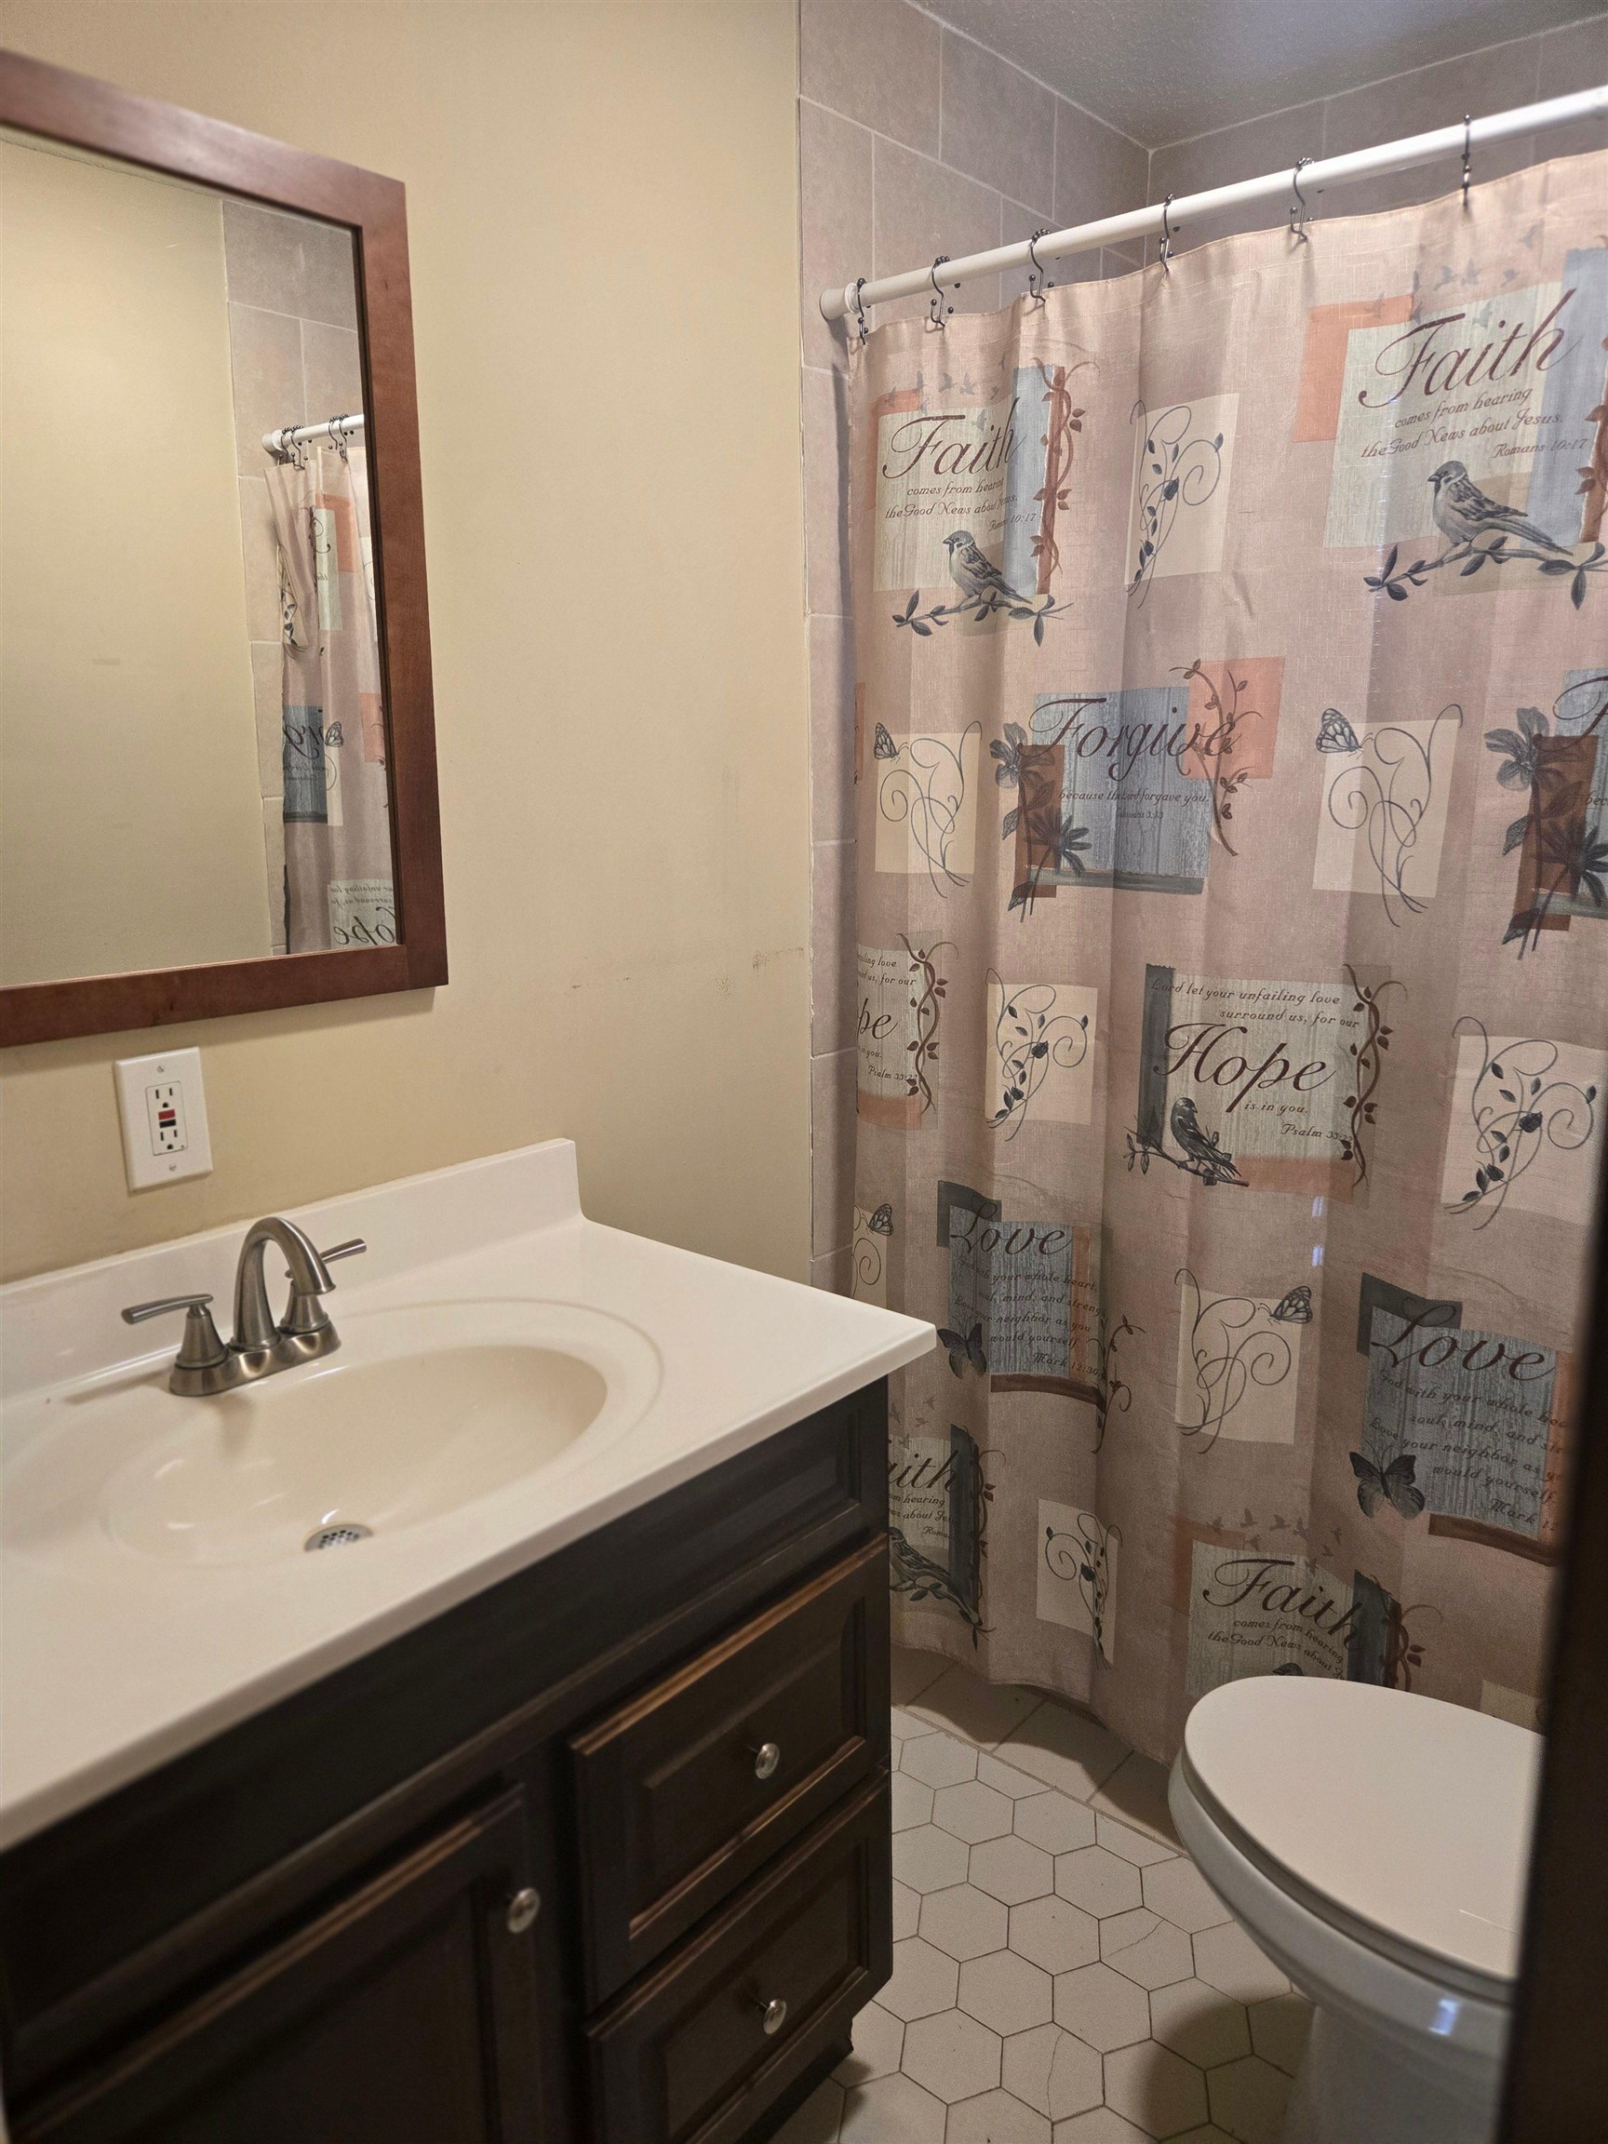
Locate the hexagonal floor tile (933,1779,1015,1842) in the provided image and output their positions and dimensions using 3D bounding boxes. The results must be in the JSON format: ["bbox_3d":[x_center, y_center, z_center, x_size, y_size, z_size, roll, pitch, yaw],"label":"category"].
[{"bbox_3d":[0.238,1.040,1.995,0.111,0.010,0.128,2,13,10],"label":"hexagonal floor tile"}]

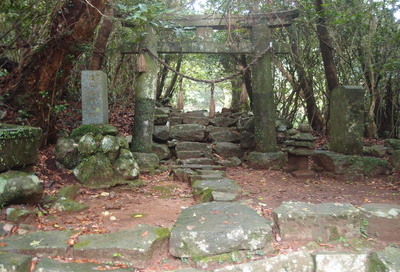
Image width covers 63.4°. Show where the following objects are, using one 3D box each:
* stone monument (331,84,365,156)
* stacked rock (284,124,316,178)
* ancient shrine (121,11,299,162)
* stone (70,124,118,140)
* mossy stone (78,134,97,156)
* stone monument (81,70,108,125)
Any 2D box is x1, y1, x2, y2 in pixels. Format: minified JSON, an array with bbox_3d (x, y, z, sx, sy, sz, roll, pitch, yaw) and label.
[{"bbox_3d":[2.586,-0.280,5.702,0.351,1.152,0.450,-1,6,-5],"label":"stone monument"},{"bbox_3d":[1.659,0.247,5.355,0.465,0.868,0.430,0,6,0],"label":"stacked rock"},{"bbox_3d":[0.134,-0.939,5.733,3.143,2.534,0.420,0,6,0],"label":"ancient shrine"},{"bbox_3d":[-1.662,-0.061,5.122,0.687,0.228,0.520,0,6,0],"label":"stone"},{"bbox_3d":[-1.699,0.142,4.892,0.226,0.322,0.280,0,6,0],"label":"mossy stone"},{"bbox_3d":[-1.655,-0.600,5.115,0.319,0.834,0.260,0,6,0],"label":"stone monument"}]

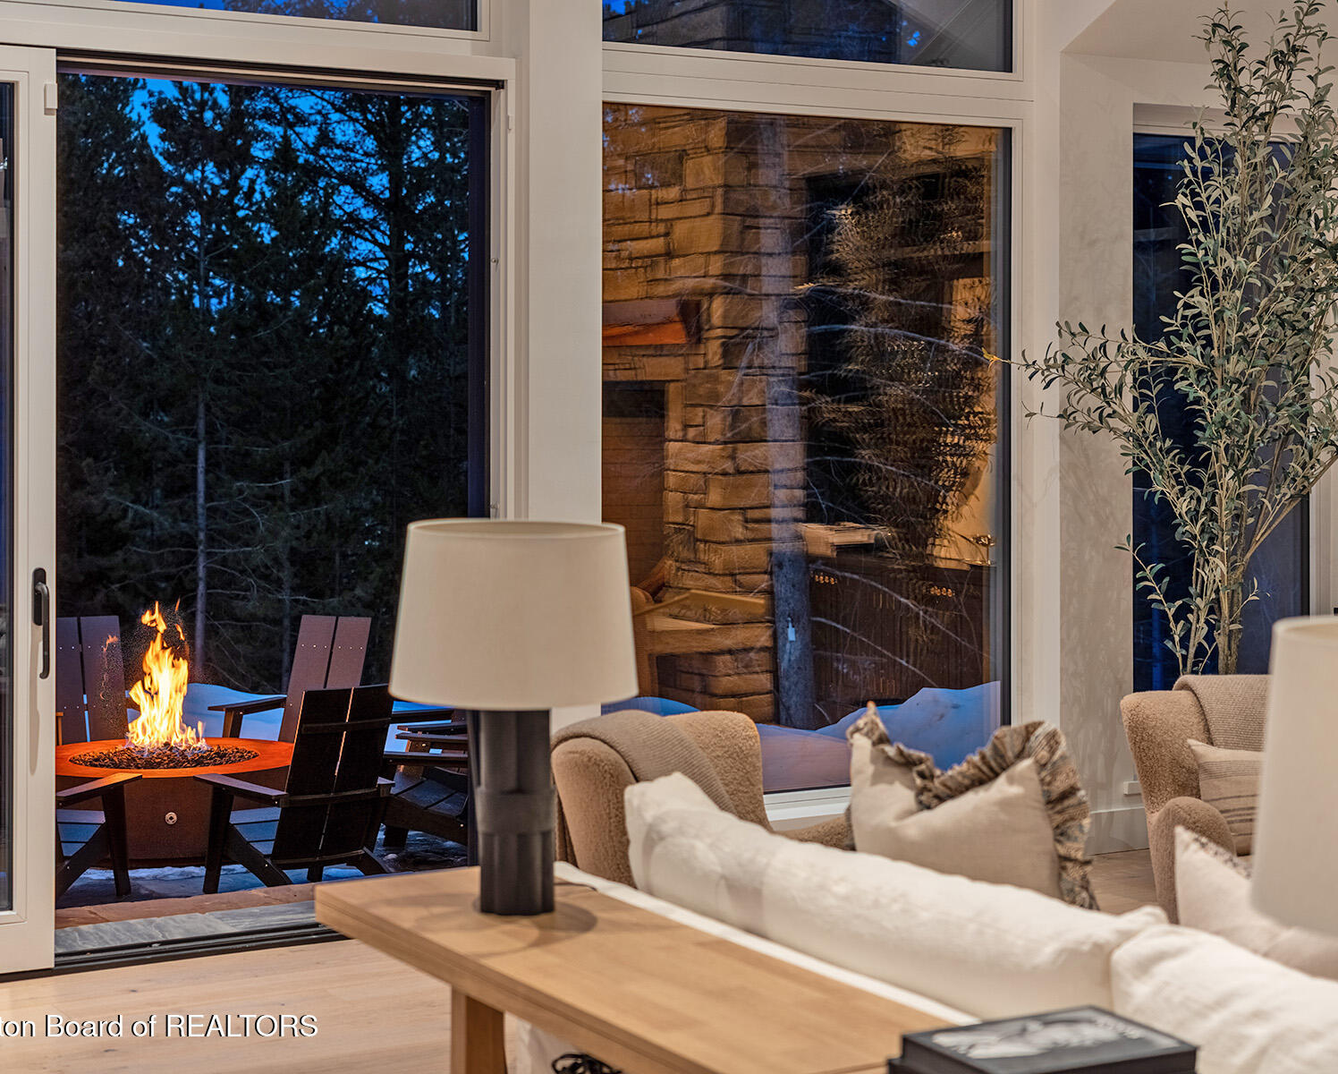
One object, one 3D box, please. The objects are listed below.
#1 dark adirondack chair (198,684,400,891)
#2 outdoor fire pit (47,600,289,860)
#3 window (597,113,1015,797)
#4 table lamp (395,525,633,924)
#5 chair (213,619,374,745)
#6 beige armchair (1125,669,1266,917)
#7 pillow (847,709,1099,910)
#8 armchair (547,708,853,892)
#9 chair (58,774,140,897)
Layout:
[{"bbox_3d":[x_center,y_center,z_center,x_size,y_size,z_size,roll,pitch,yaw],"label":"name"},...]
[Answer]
[{"bbox_3d":[-1.610,1.108,10.250,0.690,0.930,0.850,-2,3,-36],"label":"dark adirondack chair"},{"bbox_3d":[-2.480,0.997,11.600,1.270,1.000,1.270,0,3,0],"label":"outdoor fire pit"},{"bbox_3d":[0.555,-0.324,8.920,1.870,2.540,0.100,-1,3,-30],"label":"window"},{"bbox_3d":[-0.298,0.353,4.630,0.480,0.735,0.480,0,3,0],"label":"table lamp"},{"bbox_3d":[-1.980,0.956,12.950,0.700,0.930,0.850,1,3,25],"label":"chair"},{"bbox_3d":[2.060,0.928,7.950,0.780,0.770,0.800,-1,3,-24],"label":"beige armchair"},{"bbox_3d":[0.580,0.582,4.500,0.510,0.540,0.190,3,18,45],"label":"pillow"},{"bbox_3d":[0.200,0.975,7.200,0.800,0.770,0.780,2,4,44],"label":"armchair"},{"bbox_3d":[-2.730,1.117,10.100,0.700,0.930,0.850,1,3,13],"label":"chair"}]

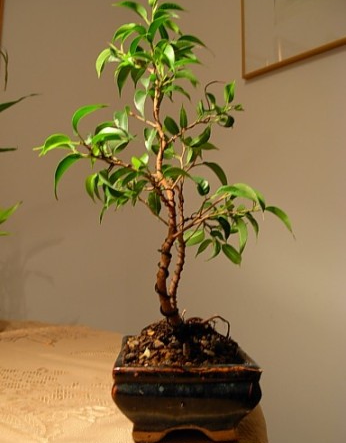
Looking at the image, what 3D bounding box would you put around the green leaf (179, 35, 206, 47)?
[{"bbox_3d":[0.022,-0.200,0.562,0.031,0.013,0.014,0,-4,0],"label":"green leaf"}]

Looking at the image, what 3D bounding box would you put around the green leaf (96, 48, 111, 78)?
[{"bbox_3d":[-0.069,-0.157,0.500,0.010,0.032,0.012,26,-13,-23],"label":"green leaf"}]

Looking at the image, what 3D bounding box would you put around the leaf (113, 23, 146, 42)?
[{"bbox_3d":[-0.043,-0.189,0.505,0.035,0.014,0.015,-15,27,-15],"label":"leaf"}]

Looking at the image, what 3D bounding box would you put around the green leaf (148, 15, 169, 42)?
[{"bbox_3d":[-0.016,-0.191,0.500,0.010,0.034,0.013,27,23,-25],"label":"green leaf"}]

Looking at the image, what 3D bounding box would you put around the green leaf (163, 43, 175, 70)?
[{"bbox_3d":[-0.004,-0.179,0.548,0.012,0.028,0.013,1,-4,-17],"label":"green leaf"}]

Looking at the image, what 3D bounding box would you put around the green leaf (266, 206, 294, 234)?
[{"bbox_3d":[0.118,-0.003,0.550,0.010,0.043,0.013,-47,-9,27],"label":"green leaf"}]

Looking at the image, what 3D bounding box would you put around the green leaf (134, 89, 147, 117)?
[{"bbox_3d":[-0.036,-0.129,0.555,0.014,0.032,0.009,2,-12,22],"label":"green leaf"}]

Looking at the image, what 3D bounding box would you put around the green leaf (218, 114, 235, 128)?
[{"bbox_3d":[0.054,-0.102,0.510,0.016,0.014,0.016,13,1,18],"label":"green leaf"}]

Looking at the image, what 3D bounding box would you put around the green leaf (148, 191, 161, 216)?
[{"bbox_3d":[-0.020,-0.019,0.548,0.013,0.027,0.010,-14,-3,0],"label":"green leaf"}]

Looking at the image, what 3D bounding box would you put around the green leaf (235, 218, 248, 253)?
[{"bbox_3d":[0.074,0.015,0.545,0.012,0.038,0.010,3,-10,-18],"label":"green leaf"}]

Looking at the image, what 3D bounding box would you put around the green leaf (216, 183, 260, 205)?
[{"bbox_3d":[0.063,-0.028,0.500,0.045,0.014,0.016,-3,30,-12],"label":"green leaf"}]

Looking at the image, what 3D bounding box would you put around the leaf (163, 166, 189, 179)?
[{"bbox_3d":[0.004,-0.052,0.540,0.037,0.010,0.014,21,34,22],"label":"leaf"}]

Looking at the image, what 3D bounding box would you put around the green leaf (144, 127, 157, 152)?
[{"bbox_3d":[-0.023,-0.083,0.515,0.012,0.025,0.009,-7,-12,17],"label":"green leaf"}]

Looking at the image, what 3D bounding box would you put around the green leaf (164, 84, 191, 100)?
[{"bbox_3d":[0.004,-0.131,0.510,0.029,0.011,0.012,24,24,6],"label":"green leaf"}]

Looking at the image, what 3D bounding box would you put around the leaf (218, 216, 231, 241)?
[{"bbox_3d":[0.055,0.007,0.540,0.013,0.026,0.013,1,-4,-17],"label":"leaf"}]

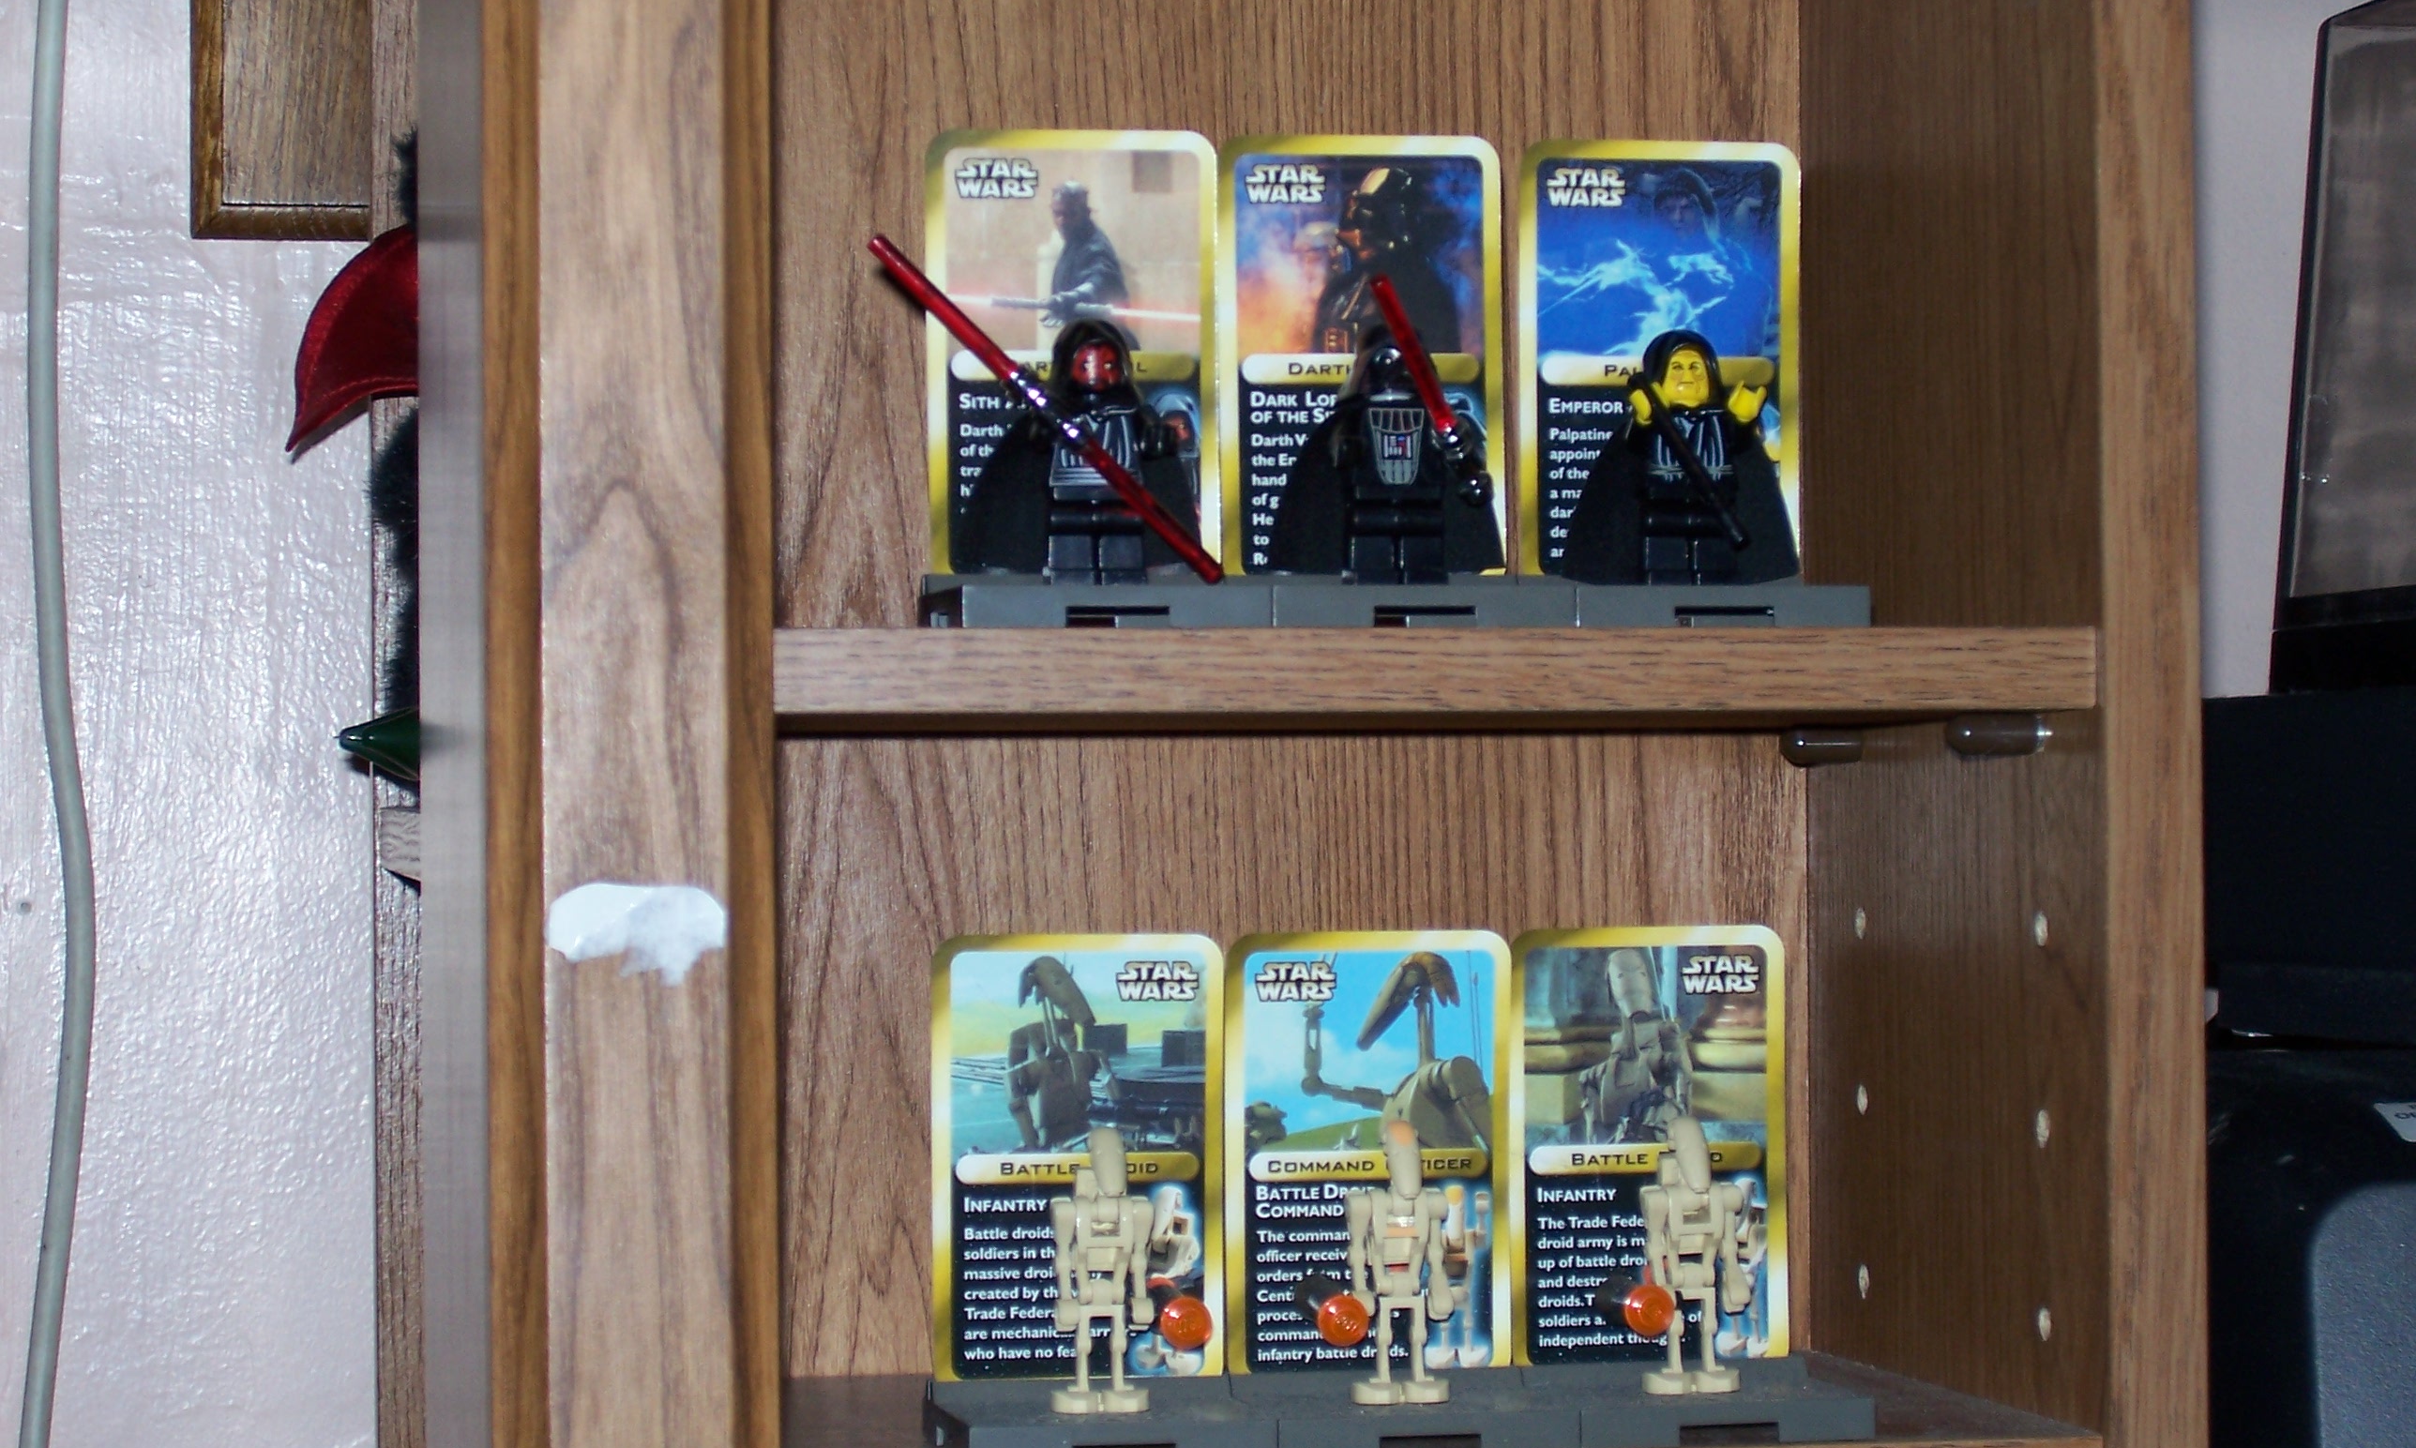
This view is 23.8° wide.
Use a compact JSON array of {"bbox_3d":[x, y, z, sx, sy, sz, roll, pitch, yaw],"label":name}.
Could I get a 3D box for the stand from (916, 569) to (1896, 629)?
[{"bbox_3d":[0.029,-0.019,0.902,0.144,0.010,0.040,0,-1,-12],"label":"stand"}]

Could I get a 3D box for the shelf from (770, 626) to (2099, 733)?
[{"bbox_3d":[0.014,-0.007,0.956,0.226,0.013,0.152,0,-1,-12],"label":"shelf"}]

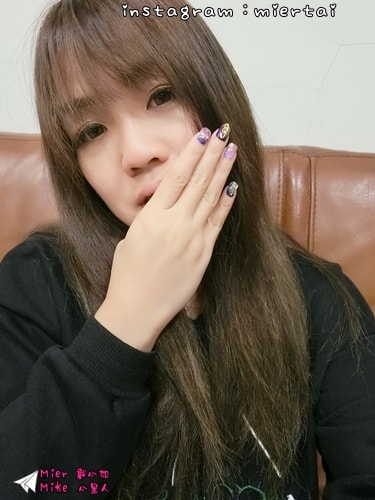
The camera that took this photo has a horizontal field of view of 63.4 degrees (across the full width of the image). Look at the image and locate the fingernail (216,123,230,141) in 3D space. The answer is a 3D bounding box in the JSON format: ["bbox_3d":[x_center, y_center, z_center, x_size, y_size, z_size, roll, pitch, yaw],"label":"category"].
[{"bbox_3d":[0.034,-0.109,0.281,0.010,0.015,0.004,24,-11,-14],"label":"fingernail"}]

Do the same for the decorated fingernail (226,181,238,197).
[{"bbox_3d":[0.042,-0.057,0.282,0.009,0.014,0.004,23,-11,-15],"label":"decorated fingernail"}]

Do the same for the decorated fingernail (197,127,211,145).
[{"bbox_3d":[0.016,-0.104,0.277,0.010,0.015,0.004,23,-11,-8],"label":"decorated fingernail"}]

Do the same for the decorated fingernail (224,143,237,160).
[{"bbox_3d":[0.041,-0.092,0.282,0.010,0.014,0.004,21,-11,-12],"label":"decorated fingernail"}]

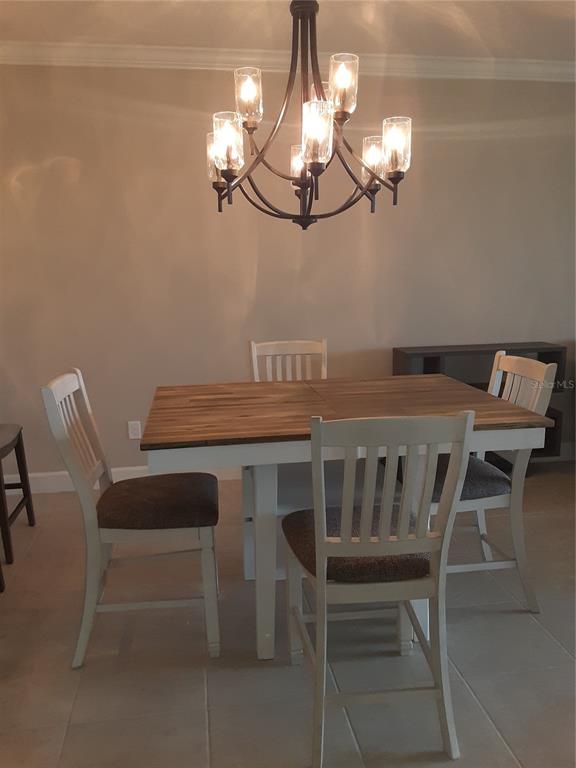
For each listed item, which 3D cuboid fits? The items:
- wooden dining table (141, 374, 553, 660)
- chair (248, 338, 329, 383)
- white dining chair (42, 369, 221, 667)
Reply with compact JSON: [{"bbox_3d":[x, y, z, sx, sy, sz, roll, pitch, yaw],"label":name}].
[{"bbox_3d":[0.167,0.518,2.518,1.400,0.914,0.935,-3,11,-9],"label":"wooden dining table"},{"bbox_3d":[0.059,0.328,3.102,0.475,1.065,0.575,-3,11,-9],"label":"chair"},{"bbox_3d":[-0.565,0.485,2.357,0.575,1.065,0.475,-2,11,-7],"label":"white dining chair"}]

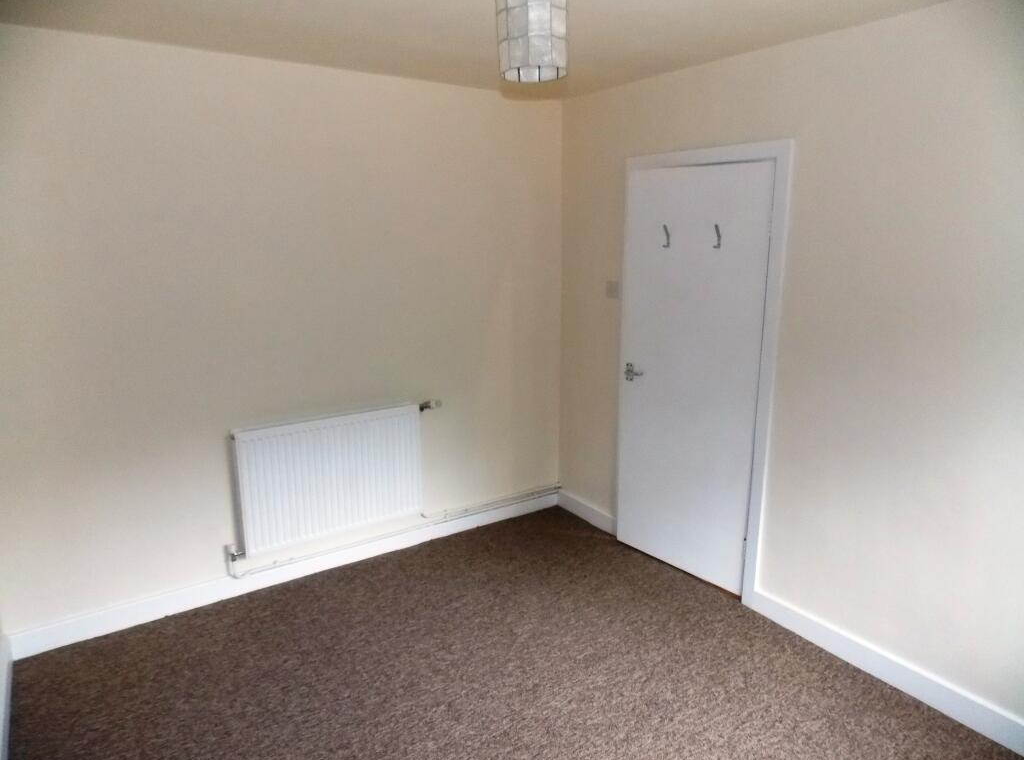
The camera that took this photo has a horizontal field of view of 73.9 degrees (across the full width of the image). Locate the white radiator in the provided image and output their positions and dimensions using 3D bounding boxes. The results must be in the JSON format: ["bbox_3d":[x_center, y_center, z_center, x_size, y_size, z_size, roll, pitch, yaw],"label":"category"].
[{"bbox_3d":[-0.889,0.477,3.429,0.920,0.600,0.080,-8,15,-33],"label":"white radiator"}]

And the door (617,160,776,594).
[{"bbox_3d":[0.858,-0.004,3.324,0.045,1.981,0.768,-10,16,-39],"label":"door"}]

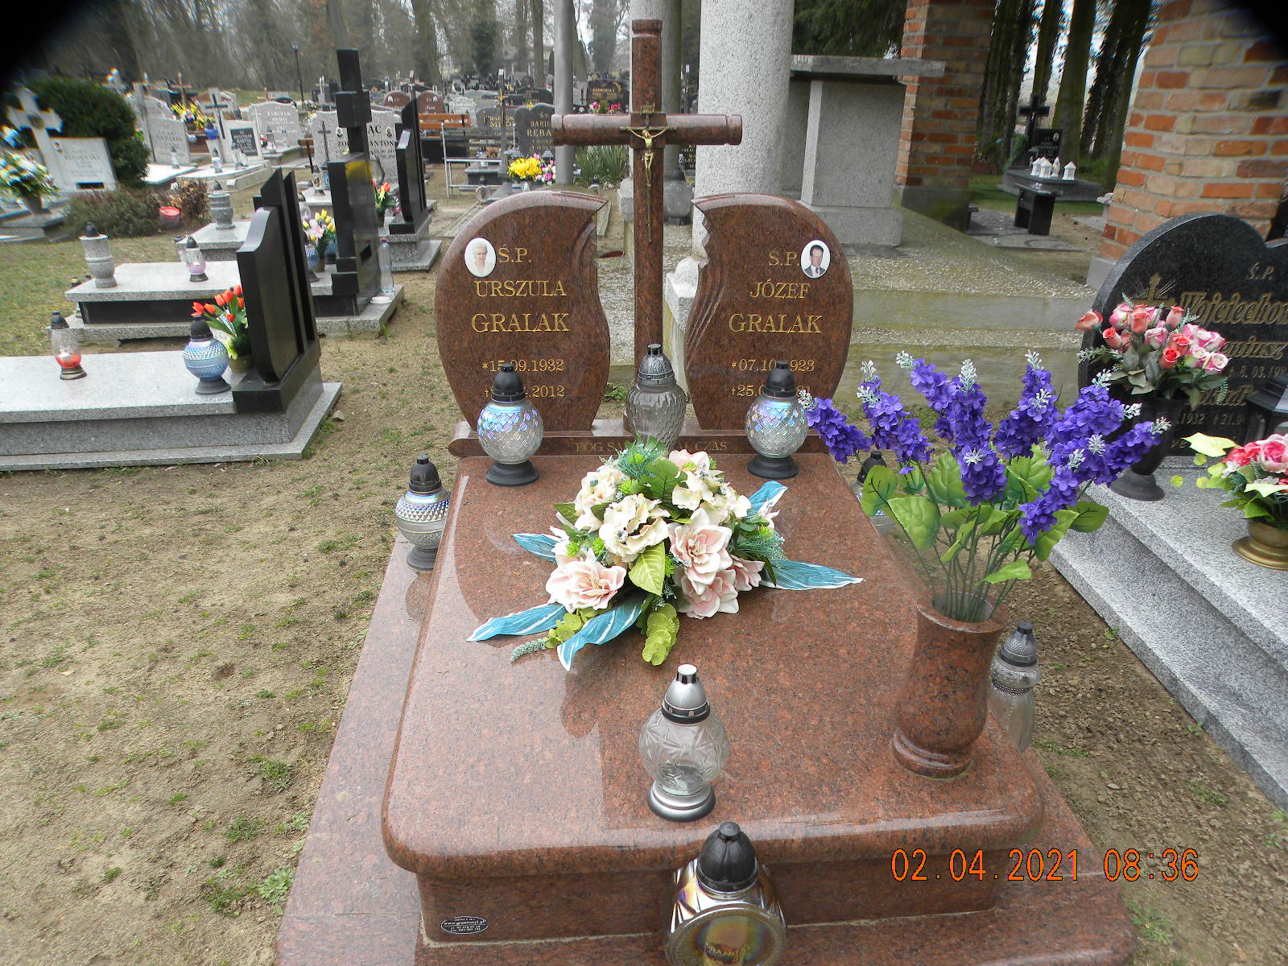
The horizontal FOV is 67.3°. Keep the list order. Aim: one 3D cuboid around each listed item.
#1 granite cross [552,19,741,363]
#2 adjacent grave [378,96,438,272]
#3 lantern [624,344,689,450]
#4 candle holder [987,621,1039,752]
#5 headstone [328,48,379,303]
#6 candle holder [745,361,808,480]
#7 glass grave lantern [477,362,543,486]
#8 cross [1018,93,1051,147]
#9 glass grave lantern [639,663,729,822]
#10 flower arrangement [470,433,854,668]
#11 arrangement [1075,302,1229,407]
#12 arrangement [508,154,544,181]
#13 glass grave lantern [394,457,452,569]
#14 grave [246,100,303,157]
[{"bbox_3d":[0.002,-0.700,2.747,0.517,1.111,0.117,-2,25,-4],"label":"granite cross"},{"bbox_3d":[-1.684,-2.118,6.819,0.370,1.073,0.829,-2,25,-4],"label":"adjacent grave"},{"bbox_3d":[0.041,-0.210,2.732,0.178,0.370,0.178,-2,25,-4],"label":"lantern"},{"bbox_3d":[0.730,0.428,1.933,0.100,0.344,0.100,-1,24,-5],"label":"candle holder"},{"bbox_3d":[-1.620,-1.664,5.355,0.160,1.353,0.574,-1,24,-5],"label":"headstone"},{"bbox_3d":[0.355,-0.178,2.555,0.172,0.294,0.172,-1,24,-5],"label":"candle holder"},{"bbox_3d":[-0.338,-0.160,2.461,0.172,0.298,0.172,-1,24,-5],"label":"glass grave lantern"},{"bbox_3d":[4.385,-4.081,10.943,0.360,0.630,0.070,-2,25,-4],"label":"cross"},{"bbox_3d":[0.066,0.399,1.536,0.145,0.258,0.145,-2,25,-4],"label":"glass grave lantern"},{"bbox_3d":[0.066,0.100,1.973,0.800,0.300,0.560,-1,24,-5],"label":"flower arrangement"},{"bbox_3d":[1.506,-0.369,2.830,0.430,0.290,0.360,-1,24,-5],"label":"arrangement"},{"bbox_3d":[-1.100,-2.935,9.000,0.340,0.270,0.300,-1,24,-5],"label":"arrangement"},{"bbox_3d":[-0.611,0.075,2.695,0.159,0.326,0.159,-2,25,-4],"label":"glass grave lantern"},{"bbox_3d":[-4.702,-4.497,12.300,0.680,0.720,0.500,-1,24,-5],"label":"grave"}]

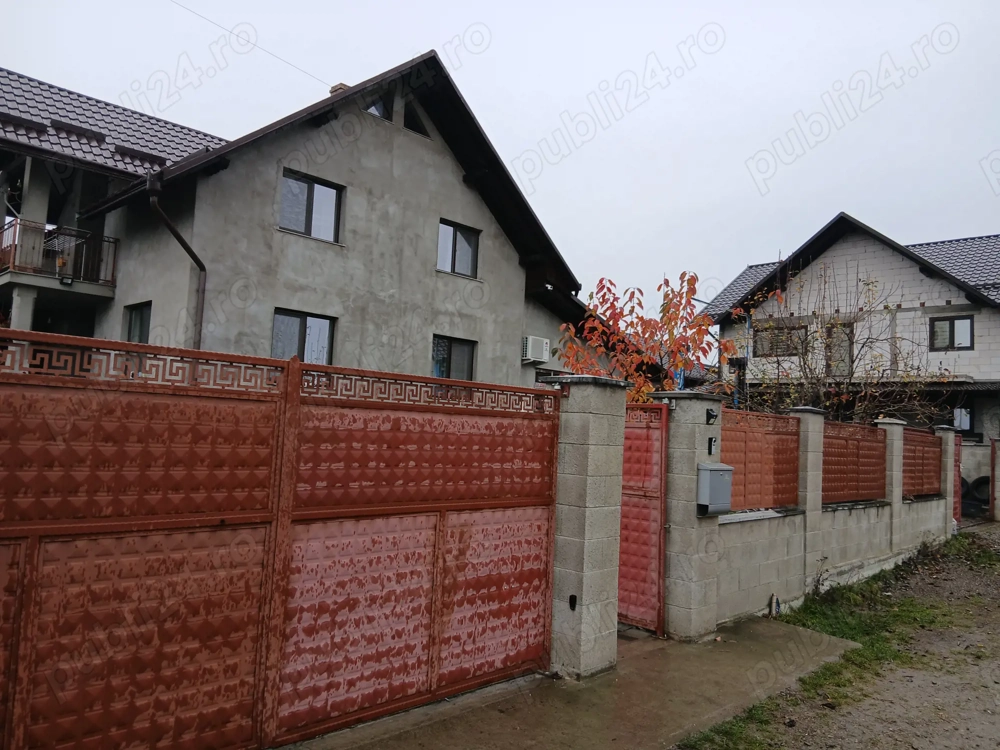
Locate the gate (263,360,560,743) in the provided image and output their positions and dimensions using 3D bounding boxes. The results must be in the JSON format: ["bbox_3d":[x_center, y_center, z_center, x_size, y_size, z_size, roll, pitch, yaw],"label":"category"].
[{"bbox_3d":[-0.343,0.894,4.158,0.060,1.750,1.970,-1,-6,44],"label":"gate"}]

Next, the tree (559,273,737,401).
[{"bbox_3d":[1.560,0.570,8.200,1.900,3.400,1.800,2,-5,11],"label":"tree"}]

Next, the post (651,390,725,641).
[{"bbox_3d":[1.471,1.094,5.969,0.420,1.870,0.420,-1,-6,44],"label":"post"}]

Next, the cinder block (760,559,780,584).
[{"bbox_3d":[2.403,1.818,6.968,0.200,0.195,0.395,-1,-6,44],"label":"cinder block"}]

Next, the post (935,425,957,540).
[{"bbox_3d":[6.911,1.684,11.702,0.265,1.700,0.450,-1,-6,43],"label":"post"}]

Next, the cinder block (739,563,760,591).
[{"bbox_3d":[2.101,1.767,6.606,0.200,0.198,0.405,-1,-6,43],"label":"cinder block"}]

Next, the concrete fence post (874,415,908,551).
[{"bbox_3d":[5.021,1.422,9.694,0.265,1.680,0.450,-1,-6,43],"label":"concrete fence post"}]

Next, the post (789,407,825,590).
[{"bbox_3d":[3.110,1.223,7.661,0.265,1.790,0.450,-1,-6,43],"label":"post"}]

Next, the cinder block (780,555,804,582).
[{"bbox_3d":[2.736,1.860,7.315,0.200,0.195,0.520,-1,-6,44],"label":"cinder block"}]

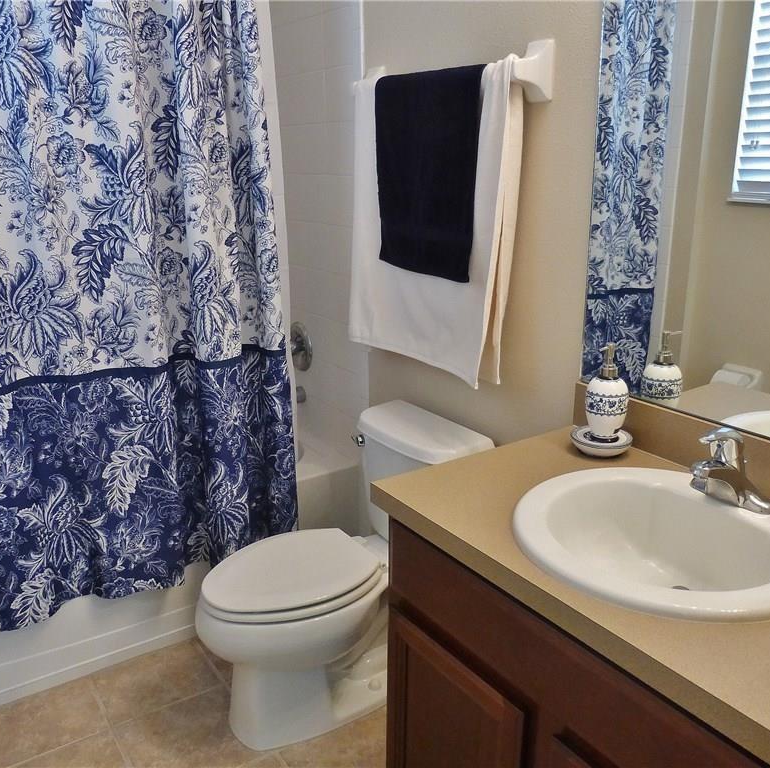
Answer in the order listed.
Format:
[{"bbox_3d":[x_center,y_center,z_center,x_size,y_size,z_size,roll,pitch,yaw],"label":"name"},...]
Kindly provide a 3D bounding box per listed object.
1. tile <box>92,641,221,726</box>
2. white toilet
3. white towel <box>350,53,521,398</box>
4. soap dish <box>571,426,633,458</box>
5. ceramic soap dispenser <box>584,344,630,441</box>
[{"bbox_3d":[-0.640,0.834,2.073,0.305,0.010,0.227,-11,19,-32],"label":"tile"},{"bbox_3d":[-0.130,0.500,1.928,0.757,0.707,0.410,-11,19,-32],"label":"white toilet"},{"bbox_3d":[0.090,-0.409,1.873,0.110,0.727,0.618,-11,19,-32],"label":"white towel"},{"bbox_3d":[0.436,0.118,1.505,0.133,0.030,0.125,0,16,0],"label":"soap dish"},{"bbox_3d":[0.439,0.021,1.464,0.085,0.208,0.085,-14,21,-40],"label":"ceramic soap dispenser"}]

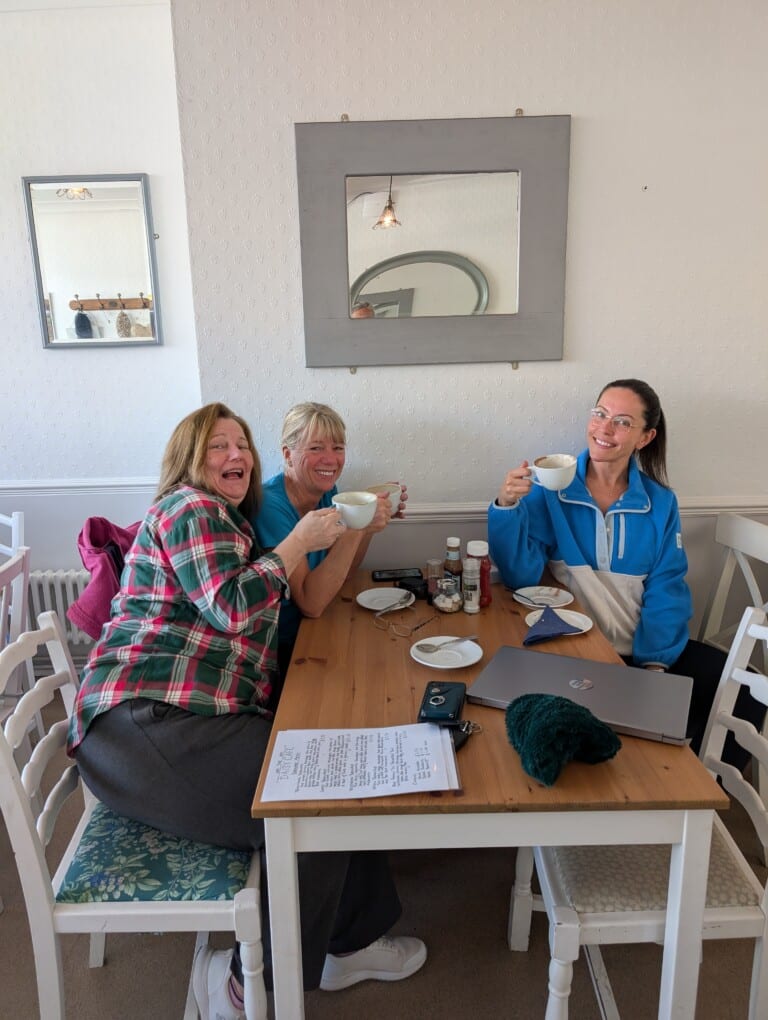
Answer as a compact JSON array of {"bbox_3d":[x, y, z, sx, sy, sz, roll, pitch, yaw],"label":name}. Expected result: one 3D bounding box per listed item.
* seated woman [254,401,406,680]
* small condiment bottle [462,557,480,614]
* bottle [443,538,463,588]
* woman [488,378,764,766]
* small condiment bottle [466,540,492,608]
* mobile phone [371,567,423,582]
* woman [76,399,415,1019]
[{"bbox_3d":[-0.271,0.347,2.007,0.740,1.290,0.500,2,14,13],"label":"seated woman"},{"bbox_3d":[0.231,0.196,1.861,0.046,0.146,0.046,-1,13,0],"label":"small condiment bottle"},{"bbox_3d":[0.190,0.160,1.947,0.054,0.178,0.052,-1,13,0],"label":"bottle"},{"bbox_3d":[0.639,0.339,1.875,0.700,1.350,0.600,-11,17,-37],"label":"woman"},{"bbox_3d":[0.257,0.165,1.913,0.068,0.183,0.064,-1,13,0],"label":"small condiment bottle"},{"bbox_3d":[0.044,0.197,2.149,0.154,0.011,0.074,-5,14,-5],"label":"mobile phone"},{"bbox_3d":[-0.308,0.427,1.594,0.780,1.335,0.520,-1,13,0],"label":"woman"}]

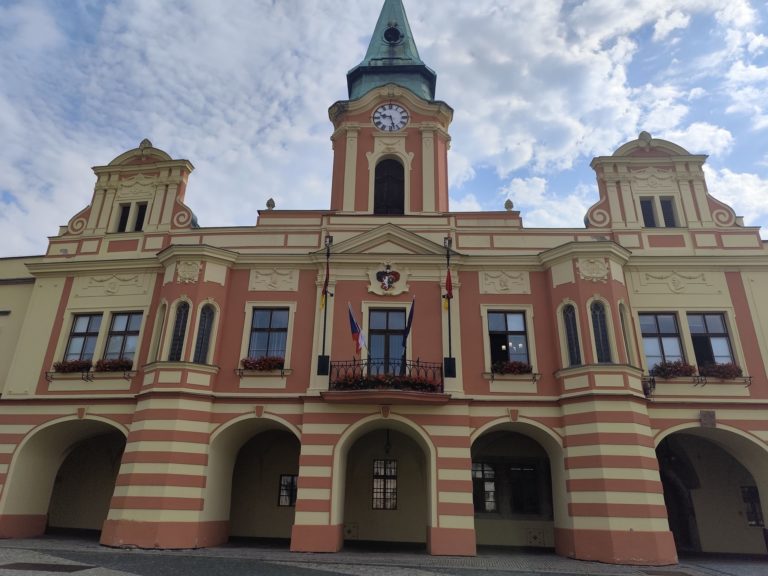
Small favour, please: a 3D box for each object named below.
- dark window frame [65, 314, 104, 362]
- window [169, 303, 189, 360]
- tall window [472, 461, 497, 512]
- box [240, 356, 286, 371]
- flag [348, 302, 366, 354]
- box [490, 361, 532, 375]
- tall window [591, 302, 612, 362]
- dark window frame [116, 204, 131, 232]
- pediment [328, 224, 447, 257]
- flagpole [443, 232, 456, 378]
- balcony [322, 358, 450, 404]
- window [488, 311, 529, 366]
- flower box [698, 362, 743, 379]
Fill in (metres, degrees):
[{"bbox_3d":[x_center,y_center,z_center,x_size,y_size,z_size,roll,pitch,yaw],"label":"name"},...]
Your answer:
[{"bbox_3d":[-10.901,1.866,18.538,1.245,2.055,0.145,-2,-22,8],"label":"dark window frame"},{"bbox_3d":[-6.846,1.466,17.093,0.433,2.128,0.145,0,-22,4],"label":"window"},{"bbox_3d":[3.733,7.485,19.187,1.005,1.784,0.150,0,-22,3],"label":"tall window"},{"bbox_3d":[-3.929,2.471,16.652,1.452,0.448,0.320,0,-22,2],"label":"box"},{"bbox_3d":[-0.842,1.271,16.221,0.550,1.650,0.450,0,-22,2],"label":"flag"},{"bbox_3d":[4.275,2.664,17.056,1.270,0.400,0.360,0,-22,3],"label":"box"},{"bbox_3d":[6.800,1.359,16.025,0.472,2.029,0.150,0,-22,3],"label":"tall window"},{"bbox_3d":[-10.341,-2.771,20.337,0.477,1.333,0.145,-2,-22,8],"label":"dark window frame"},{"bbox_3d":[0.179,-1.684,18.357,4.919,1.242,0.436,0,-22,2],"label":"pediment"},{"bbox_3d":[2.179,0.552,17.044,0.369,4.873,0.349,1,-17,2],"label":"flagpole"},{"bbox_3d":[0.051,2.931,16.054,3.970,1.319,1.212,0,-22,2],"label":"balcony"},{"bbox_3d":[4.315,1.851,17.706,1.317,2.197,0.200,0,-22,3],"label":"window"},{"bbox_3d":[10.684,2.642,16.209,1.220,0.450,0.360,0,-22,3],"label":"flower box"}]

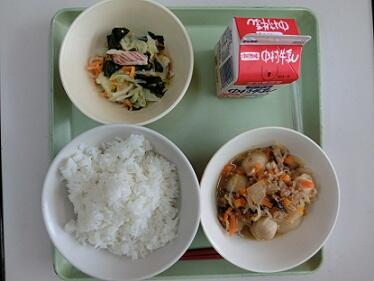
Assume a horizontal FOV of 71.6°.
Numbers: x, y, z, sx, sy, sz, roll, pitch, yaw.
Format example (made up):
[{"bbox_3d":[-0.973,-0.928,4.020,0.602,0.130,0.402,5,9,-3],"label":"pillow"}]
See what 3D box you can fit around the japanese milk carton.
[{"bbox_3d":[0.071,-0.081,0.262,0.058,0.105,0.060,0,90,-2],"label":"japanese milk carton"}]

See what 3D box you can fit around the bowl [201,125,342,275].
[{"bbox_3d":[0.082,0.059,0.287,0.143,0.054,0.143,0,90,-2],"label":"bowl"}]

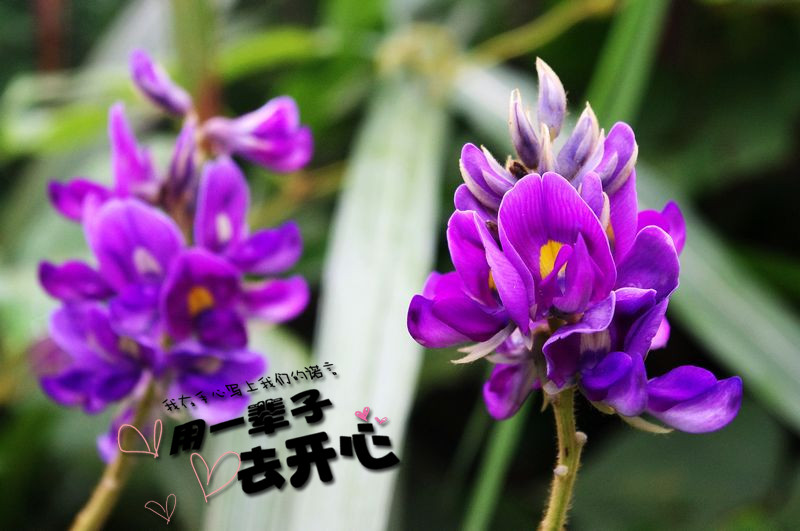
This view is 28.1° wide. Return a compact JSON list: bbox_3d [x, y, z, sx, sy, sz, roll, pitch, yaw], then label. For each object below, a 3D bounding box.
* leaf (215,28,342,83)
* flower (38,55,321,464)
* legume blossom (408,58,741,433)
[{"bbox_3d":[-0.033,-0.057,0.430,0.033,0.014,0.020,0,8,0],"label":"leaf"},{"bbox_3d":[-0.048,-0.002,0.335,0.056,0.083,0.050,4,7,-3],"label":"flower"},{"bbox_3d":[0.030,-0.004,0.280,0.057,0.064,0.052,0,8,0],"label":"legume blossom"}]

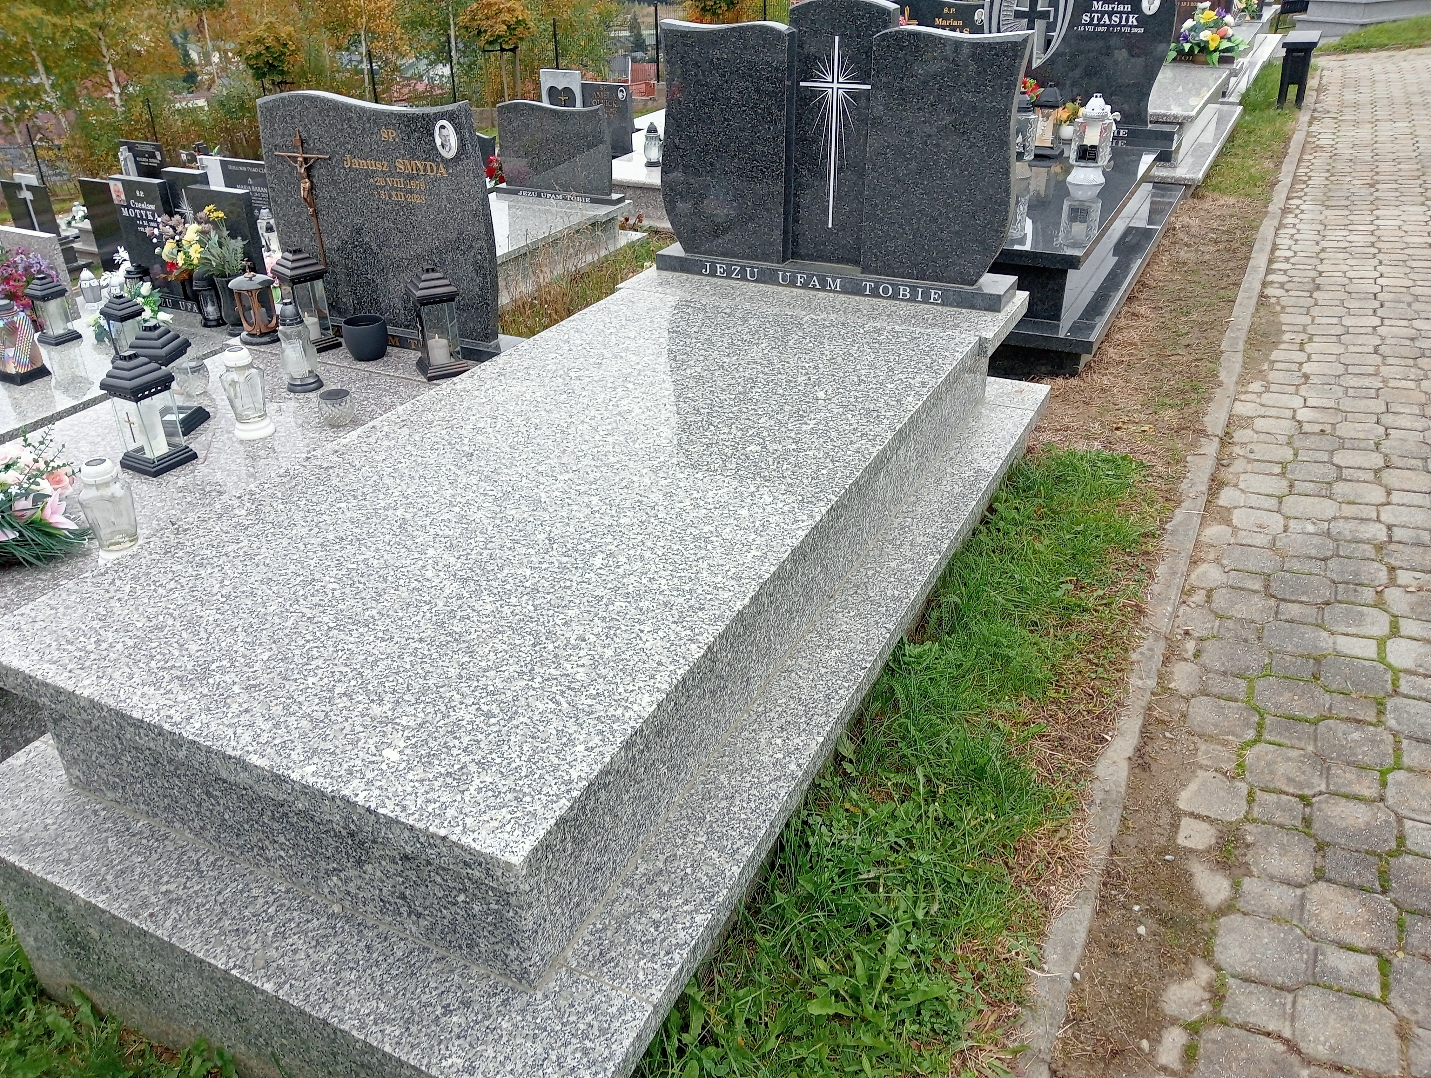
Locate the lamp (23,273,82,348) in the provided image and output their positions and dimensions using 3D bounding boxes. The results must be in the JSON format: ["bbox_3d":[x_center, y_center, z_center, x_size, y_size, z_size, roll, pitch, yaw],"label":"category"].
[{"bbox_3d":[-2.308,-0.803,4.027,0.113,0.225,0.113,16,34,27],"label":"lamp"}]

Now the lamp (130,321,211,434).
[{"bbox_3d":[-1.294,-0.384,2.720,0.122,0.255,0.122,4,30,8],"label":"lamp"}]

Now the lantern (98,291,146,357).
[{"bbox_3d":[-1.945,-0.695,3.825,0.115,0.228,0.115,16,34,27],"label":"lantern"}]

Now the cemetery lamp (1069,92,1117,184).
[{"bbox_3d":[1.334,-1.416,4.102,0.145,0.297,0.145,13,32,23],"label":"cemetery lamp"}]

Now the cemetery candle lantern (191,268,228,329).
[{"bbox_3d":[-1.822,-0.868,4.157,0.086,0.200,0.086,13,32,23],"label":"cemetery candle lantern"}]

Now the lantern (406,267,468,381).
[{"bbox_3d":[-0.730,-0.572,3.022,0.122,0.270,0.122,-18,34,-27],"label":"lantern"}]

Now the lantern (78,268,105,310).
[{"bbox_3d":[-2.357,-0.939,4.349,0.082,0.146,0.082,13,32,23],"label":"lantern"}]

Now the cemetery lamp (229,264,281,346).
[{"bbox_3d":[-1.296,-0.666,3.261,0.122,0.214,0.122,13,32,23],"label":"cemetery lamp"}]

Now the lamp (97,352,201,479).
[{"bbox_3d":[-1.534,-0.352,3.120,0.148,0.316,0.148,16,34,27],"label":"lamp"}]

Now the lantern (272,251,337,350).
[{"bbox_3d":[-1.133,-0.670,3.208,0.122,0.269,0.122,-25,38,-36],"label":"lantern"}]

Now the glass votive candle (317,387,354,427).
[{"bbox_3d":[-0.901,-0.311,2.767,0.083,0.071,0.083,-1,29,0],"label":"glass votive candle"}]

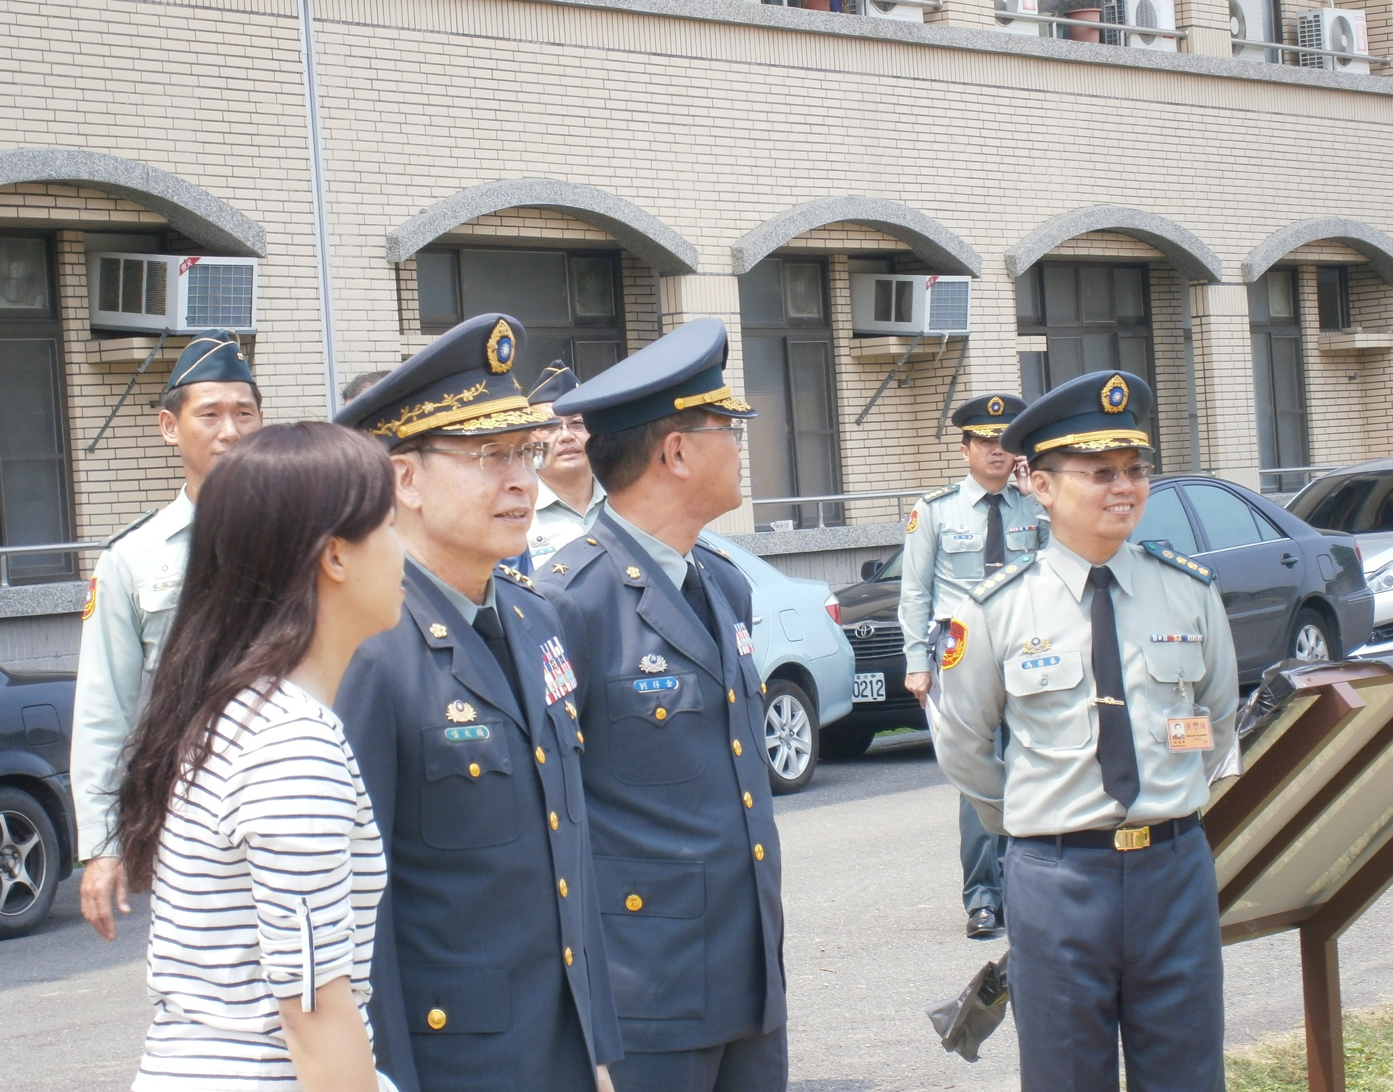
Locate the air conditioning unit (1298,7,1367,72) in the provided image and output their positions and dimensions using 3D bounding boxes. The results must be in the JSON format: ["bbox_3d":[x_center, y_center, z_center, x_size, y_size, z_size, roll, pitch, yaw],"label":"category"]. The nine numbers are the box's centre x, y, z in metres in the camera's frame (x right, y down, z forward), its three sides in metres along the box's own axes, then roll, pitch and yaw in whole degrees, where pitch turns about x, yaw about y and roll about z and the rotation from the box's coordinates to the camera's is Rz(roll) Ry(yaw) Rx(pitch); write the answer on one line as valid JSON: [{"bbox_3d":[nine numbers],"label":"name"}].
[{"bbox_3d":[5.434,-4.261,36.336,0.270,0.580,0.830,-4,0,33],"label":"air conditioning unit"}]

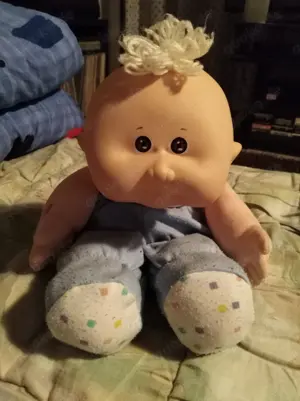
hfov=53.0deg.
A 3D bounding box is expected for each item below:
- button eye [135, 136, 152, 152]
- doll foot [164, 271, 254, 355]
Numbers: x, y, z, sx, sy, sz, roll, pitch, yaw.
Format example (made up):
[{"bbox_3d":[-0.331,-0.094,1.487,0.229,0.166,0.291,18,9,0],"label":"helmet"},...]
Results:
[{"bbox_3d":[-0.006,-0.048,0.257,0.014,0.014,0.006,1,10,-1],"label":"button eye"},{"bbox_3d":[0.052,0.096,0.264,0.076,0.070,0.050,-3,5,-11],"label":"doll foot"}]

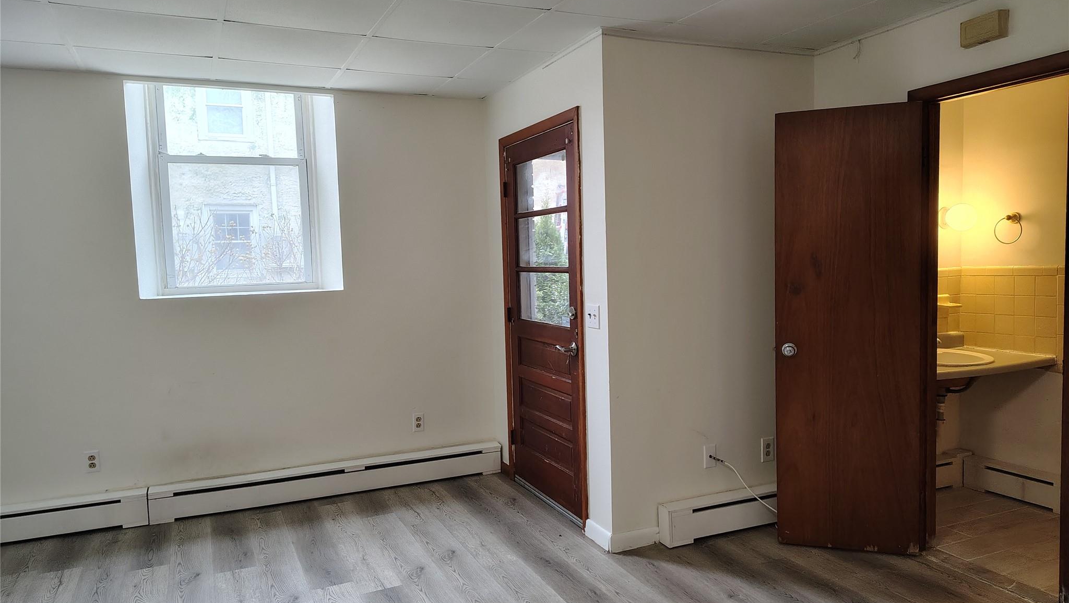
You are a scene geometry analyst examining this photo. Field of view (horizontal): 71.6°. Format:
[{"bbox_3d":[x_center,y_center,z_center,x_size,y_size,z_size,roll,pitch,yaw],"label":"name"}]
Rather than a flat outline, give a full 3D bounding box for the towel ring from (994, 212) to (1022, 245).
[{"bbox_3d":[2.562,-0.392,3.985,0.075,0.171,0.150,-3,4,-25],"label":"towel ring"}]

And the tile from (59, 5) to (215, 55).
[{"bbox_3d":[-1.696,-1.165,3.196,0.603,0.018,0.600,-3,4,-25],"label":"tile"}]

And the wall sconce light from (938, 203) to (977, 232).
[{"bbox_3d":[2.386,-0.469,4.160,0.154,0.154,0.182,-3,4,-25],"label":"wall sconce light"}]

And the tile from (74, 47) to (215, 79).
[{"bbox_3d":[-1.929,-1.188,3.690,0.603,0.018,0.480,-3,4,-25],"label":"tile"}]

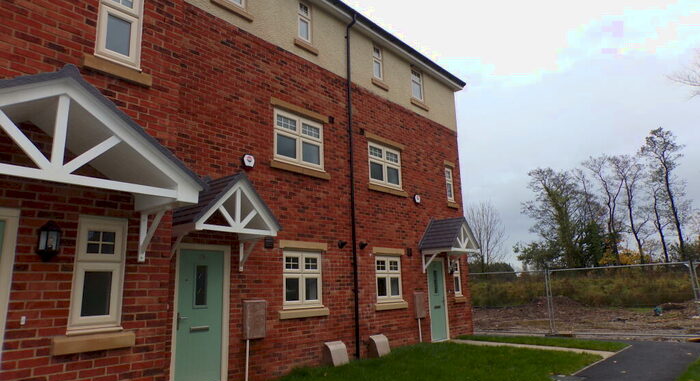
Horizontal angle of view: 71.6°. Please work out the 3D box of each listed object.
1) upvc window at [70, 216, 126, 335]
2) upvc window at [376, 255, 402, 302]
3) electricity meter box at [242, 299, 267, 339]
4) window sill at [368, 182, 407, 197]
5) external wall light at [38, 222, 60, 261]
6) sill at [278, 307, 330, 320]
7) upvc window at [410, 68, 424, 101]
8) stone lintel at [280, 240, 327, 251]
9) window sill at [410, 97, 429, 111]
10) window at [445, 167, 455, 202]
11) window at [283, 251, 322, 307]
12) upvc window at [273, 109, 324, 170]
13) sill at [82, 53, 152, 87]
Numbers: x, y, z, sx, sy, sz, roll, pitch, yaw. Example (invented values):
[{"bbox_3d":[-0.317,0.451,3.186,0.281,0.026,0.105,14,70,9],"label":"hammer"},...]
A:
[{"bbox_3d":[-2.349,0.776,4.546,0.090,1.060,0.450,-11,-15,39],"label":"upvc window"},{"bbox_3d":[0.846,2.009,10.940,0.070,1.015,0.990,-11,-15,39],"label":"upvc window"},{"bbox_3d":[-1.535,2.073,7.824,0.120,0.587,0.400,-11,-15,39],"label":"electricity meter box"},{"bbox_3d":[0.875,0.015,11.464,0.150,0.143,1.595,-10,-14,38],"label":"window sill"},{"bbox_3d":[-2.495,0.422,4.022,0.210,0.321,0.165,-11,-15,39],"label":"external wall light"},{"bbox_3d":[-0.844,2.219,8.752,0.140,0.135,1.220,-11,-15,39],"label":"sill"},{"bbox_3d":[1.791,-2.886,13.220,0.090,0.880,0.600,-11,-15,39],"label":"upvc window"},{"bbox_3d":[-0.876,1.026,9.053,0.110,0.138,1.250,-10,-14,38],"label":"stone lintel"},{"bbox_3d":[1.827,-2.286,13.013,0.140,0.130,0.870,-11,-15,39],"label":"window sill"},{"bbox_3d":[2.842,-0.131,14.076,0.080,1.005,0.475,-10,-14,38],"label":"window"},{"bbox_3d":[-0.900,1.644,8.944,0.080,1.024,1.045,-10,-14,38],"label":"window"},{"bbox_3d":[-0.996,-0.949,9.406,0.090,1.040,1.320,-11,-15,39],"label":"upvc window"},{"bbox_3d":[-2.372,-1.200,4.935,0.130,0.131,0.676,-11,-15,39],"label":"sill"}]

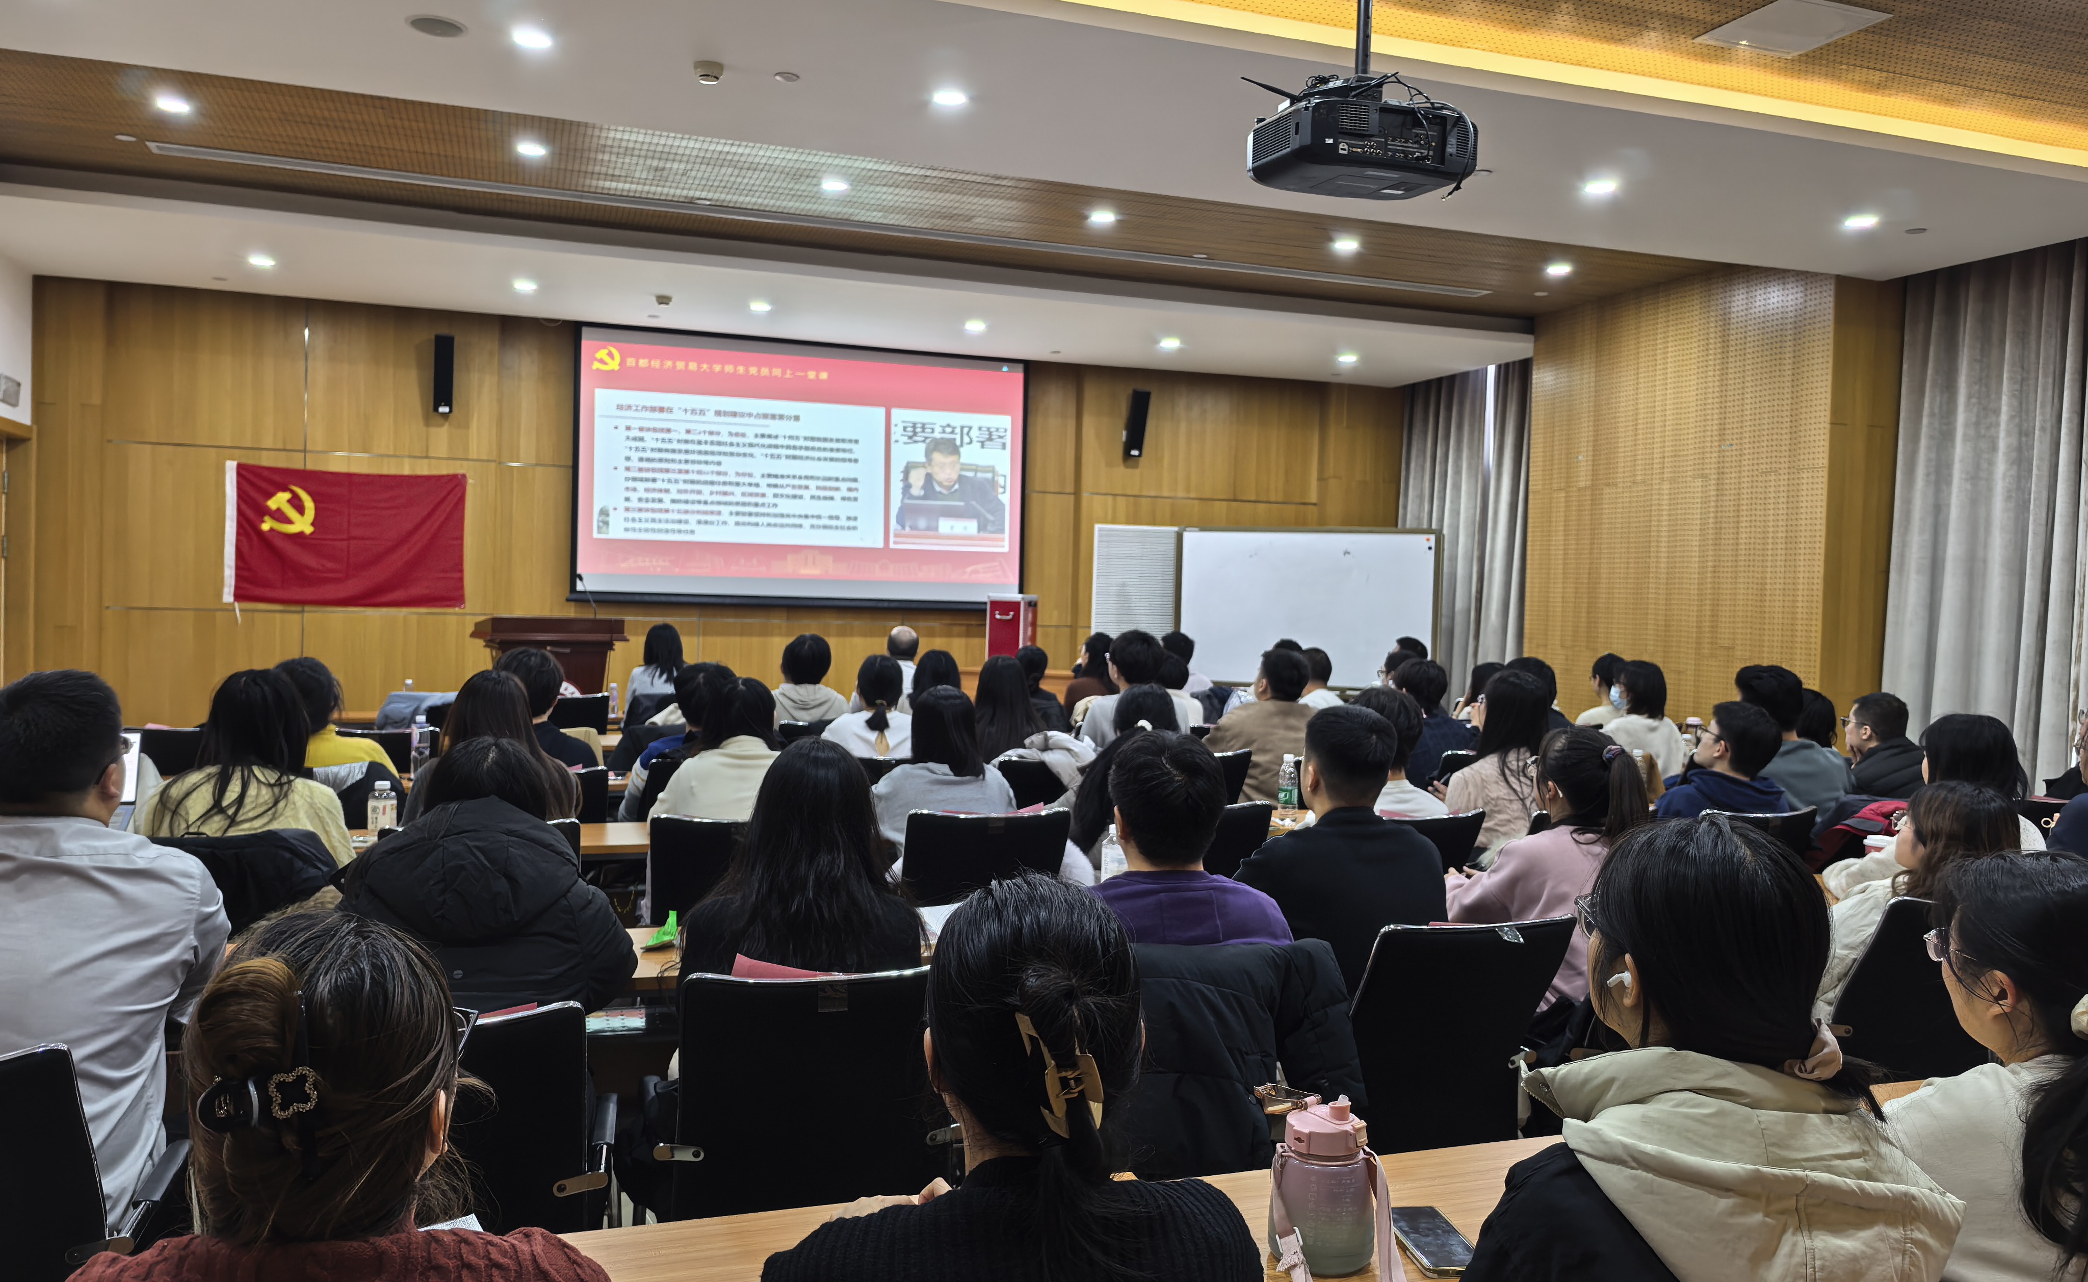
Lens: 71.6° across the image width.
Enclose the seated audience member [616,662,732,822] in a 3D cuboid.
[{"bbox_3d":[-1.250,0.680,5.184,0.520,1.228,0.780,1,2,-19],"label":"seated audience member"}]

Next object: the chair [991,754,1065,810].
[{"bbox_3d":[-0.042,0.888,5.743,0.570,0.900,0.580,1,2,-22],"label":"chair"}]

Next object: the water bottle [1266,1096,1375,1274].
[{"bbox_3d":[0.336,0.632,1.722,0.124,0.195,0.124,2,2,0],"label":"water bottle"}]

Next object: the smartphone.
[{"bbox_3d":[0.463,0.715,1.726,0.073,0.010,0.162,1,2,-8],"label":"smartphone"}]

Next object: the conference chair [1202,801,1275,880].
[{"bbox_3d":[0.377,0.917,4.359,0.540,0.920,0.580,1,2,-18],"label":"conference chair"}]

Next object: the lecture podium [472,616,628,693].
[{"bbox_3d":[-3.126,0.469,9.211,0.880,1.205,0.500,0,2,-35],"label":"lecture podium"}]

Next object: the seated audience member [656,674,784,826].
[{"bbox_3d":[-0.915,0.730,4.263,0.470,1.260,0.720,1,2,-19],"label":"seated audience member"}]

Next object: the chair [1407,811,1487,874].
[{"bbox_3d":[0.952,0.933,4.339,0.540,0.920,0.580,1,2,-18],"label":"chair"}]

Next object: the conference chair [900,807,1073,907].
[{"bbox_3d":[-0.231,0.907,4.070,0.570,0.920,0.610,1,2,-19],"label":"conference chair"}]

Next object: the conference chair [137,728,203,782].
[{"bbox_3d":[-3.371,0.784,5.680,0.540,0.920,0.580,1,2,-18],"label":"conference chair"}]

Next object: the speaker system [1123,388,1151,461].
[{"bbox_3d":[0.977,-2.280,15.213,0.165,0.700,0.160,1,19,-18],"label":"speaker system"}]

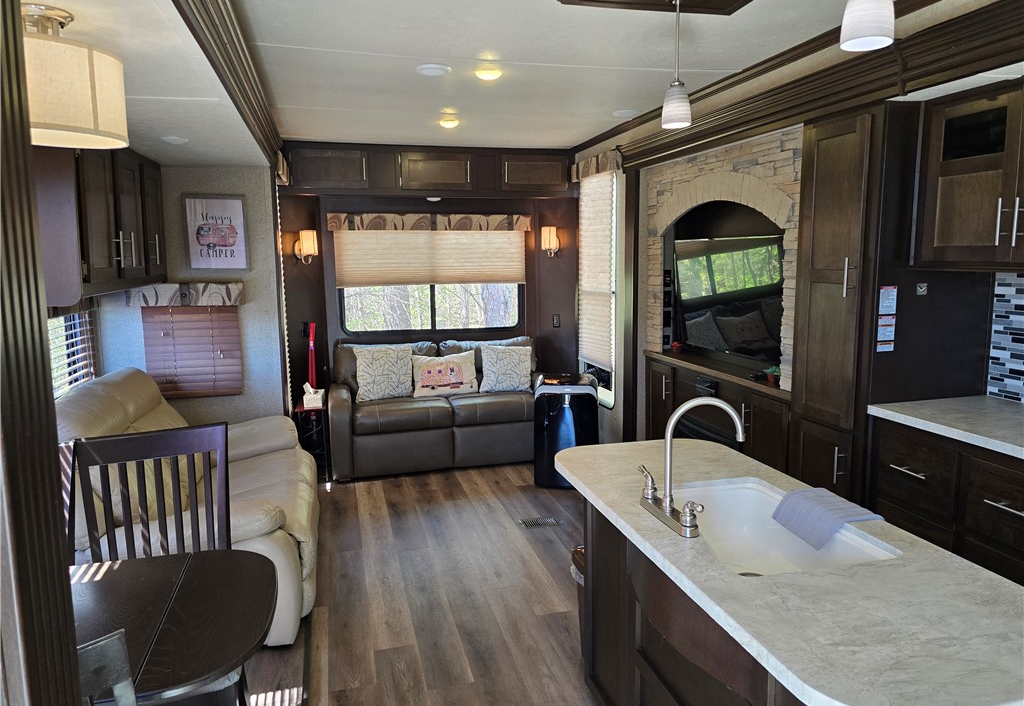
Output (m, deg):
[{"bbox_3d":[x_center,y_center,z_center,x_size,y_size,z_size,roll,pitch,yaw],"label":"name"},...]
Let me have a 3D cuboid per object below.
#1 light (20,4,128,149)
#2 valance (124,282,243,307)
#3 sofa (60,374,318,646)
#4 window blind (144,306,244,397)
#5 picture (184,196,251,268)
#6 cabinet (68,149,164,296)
[{"bbox_3d":[-1.074,-0.639,1.574,0.308,0.284,0.308,-3,8,-15],"label":"light"},{"bbox_3d":[-1.967,-0.355,4.125,0.657,0.143,0.090,-3,8,-15],"label":"valance"},{"bbox_3d":[-1.512,0.631,3.355,1.060,1.000,1.600,-2,8,-15],"label":"sofa"},{"bbox_3d":[-1.958,-0.015,4.191,0.523,0.593,0.050,-3,8,-15],"label":"window blind"},{"bbox_3d":[-1.726,-0.705,3.970,0.330,0.438,0.025,-2,8,-15],"label":"picture"},{"bbox_3d":[-2.073,-0.667,3.317,0.373,0.718,1.500,-3,8,-15],"label":"cabinet"}]

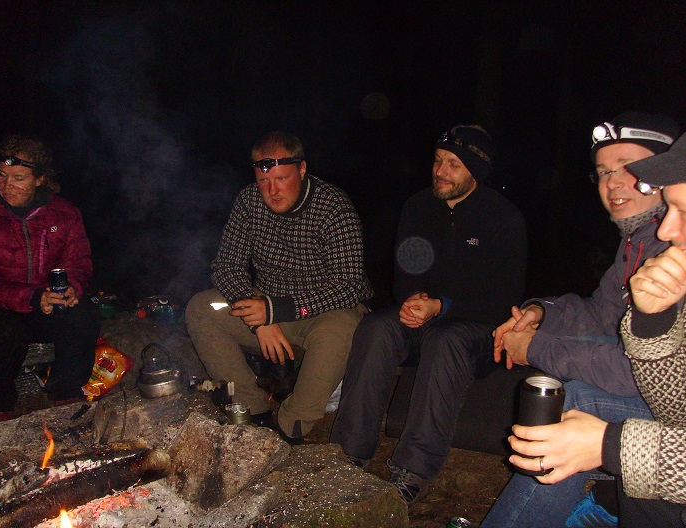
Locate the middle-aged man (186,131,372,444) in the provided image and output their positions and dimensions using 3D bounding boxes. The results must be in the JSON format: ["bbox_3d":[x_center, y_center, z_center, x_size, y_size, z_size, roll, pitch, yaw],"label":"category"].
[{"bbox_3d":[-0.185,0.067,2.799,0.540,1.070,0.710,4,8,26],"label":"middle-aged man"}]

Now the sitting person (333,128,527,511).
[{"bbox_3d":[0.331,0.105,2.703,0.500,1.160,0.810,4,8,28],"label":"sitting person"}]

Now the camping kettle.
[{"bbox_3d":[-0.623,0.363,2.700,0.150,0.165,0.135,-1,9,32],"label":"camping kettle"}]

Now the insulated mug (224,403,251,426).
[{"bbox_3d":[-0.315,0.450,2.380,0.075,0.066,0.075,0,7,0],"label":"insulated mug"}]

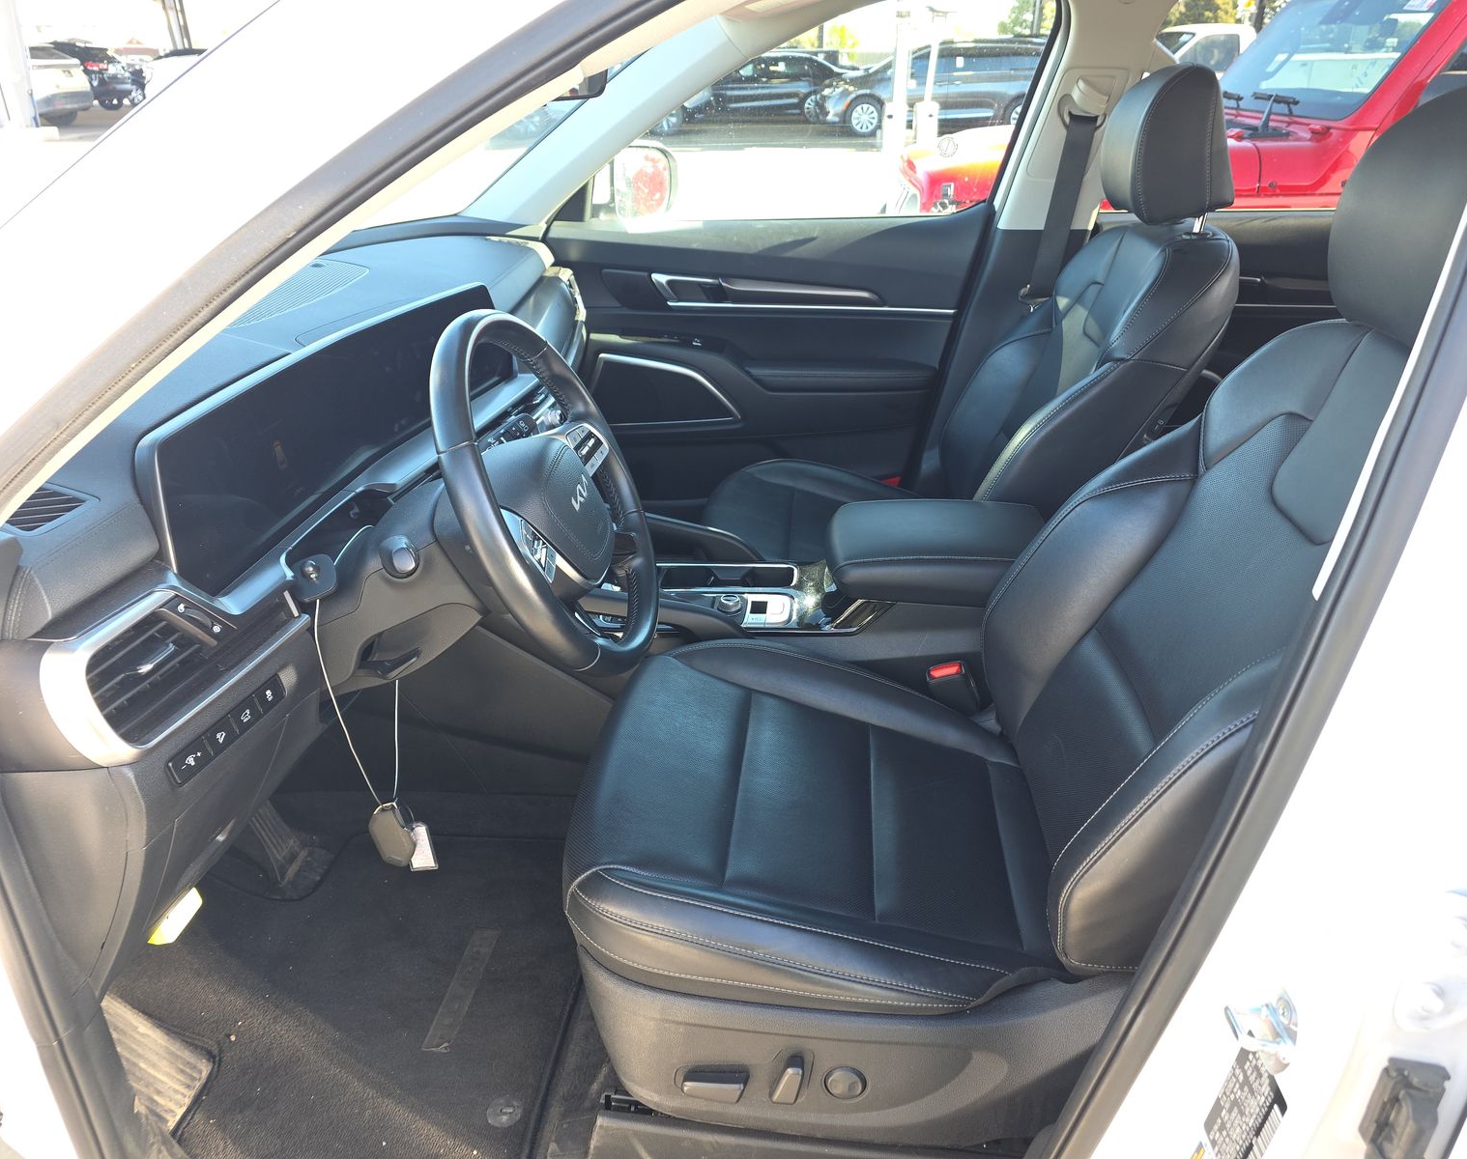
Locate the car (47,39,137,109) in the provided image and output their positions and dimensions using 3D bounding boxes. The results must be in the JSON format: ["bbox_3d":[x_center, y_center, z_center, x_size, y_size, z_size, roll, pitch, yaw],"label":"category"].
[{"bbox_3d":[-19.978,-14.219,29.061,4.750,1.730,1.920,2,27,5],"label":"car"}]

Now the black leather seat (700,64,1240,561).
[{"bbox_3d":[0.350,-0.293,1.707,0.850,1.000,0.560,2,27,5],"label":"black leather seat"}]

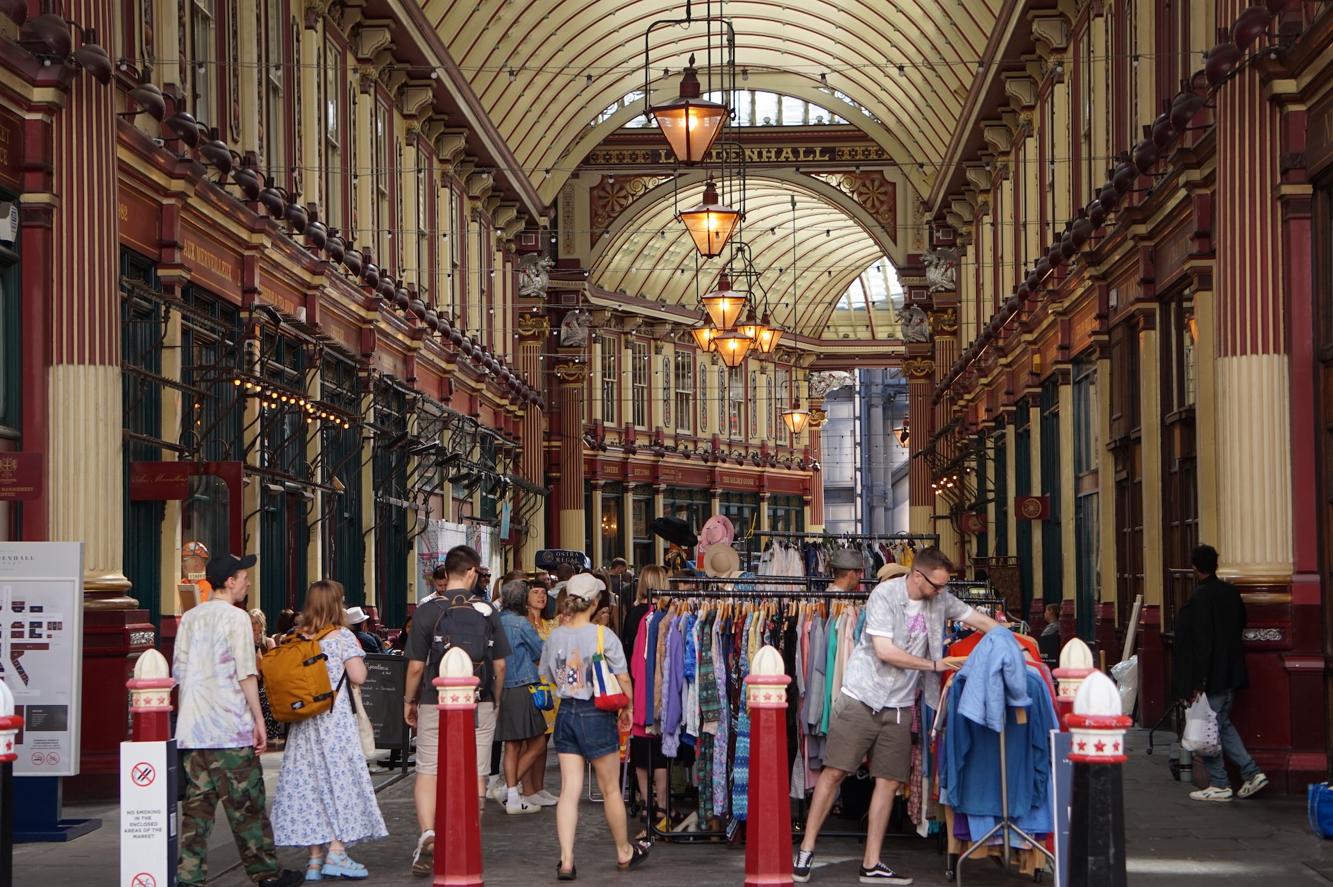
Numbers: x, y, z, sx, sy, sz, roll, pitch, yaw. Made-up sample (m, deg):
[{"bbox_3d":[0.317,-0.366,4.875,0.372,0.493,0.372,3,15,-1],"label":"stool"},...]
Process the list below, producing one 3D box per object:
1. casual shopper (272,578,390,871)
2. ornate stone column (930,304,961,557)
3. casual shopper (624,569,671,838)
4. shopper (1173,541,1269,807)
[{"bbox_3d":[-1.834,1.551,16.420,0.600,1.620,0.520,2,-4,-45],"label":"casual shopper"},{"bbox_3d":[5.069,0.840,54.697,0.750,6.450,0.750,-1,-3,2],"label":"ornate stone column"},{"bbox_3d":[-0.099,1.664,19.950,0.480,1.690,0.400,-2,-3,25],"label":"casual shopper"},{"bbox_3d":[3.904,1.627,21.400,0.660,1.800,0.520,-2,-3,25],"label":"shopper"}]

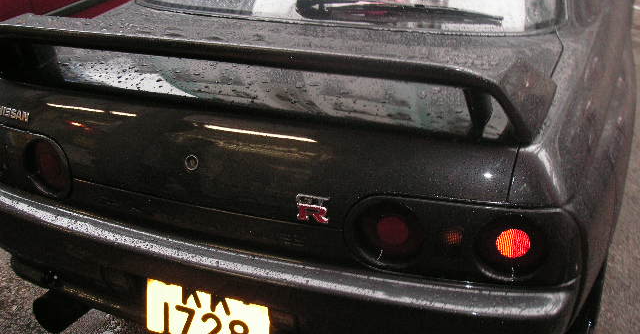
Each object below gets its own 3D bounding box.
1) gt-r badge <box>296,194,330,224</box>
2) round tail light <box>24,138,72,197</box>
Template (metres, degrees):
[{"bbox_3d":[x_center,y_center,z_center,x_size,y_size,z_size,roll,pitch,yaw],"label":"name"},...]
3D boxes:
[{"bbox_3d":[-0.017,0.090,1.438,0.071,0.060,0.008,7,25,16],"label":"gt-r badge"},{"bbox_3d":[-0.663,0.000,1.731,0.146,0.154,0.050,11,26,23],"label":"round tail light"}]

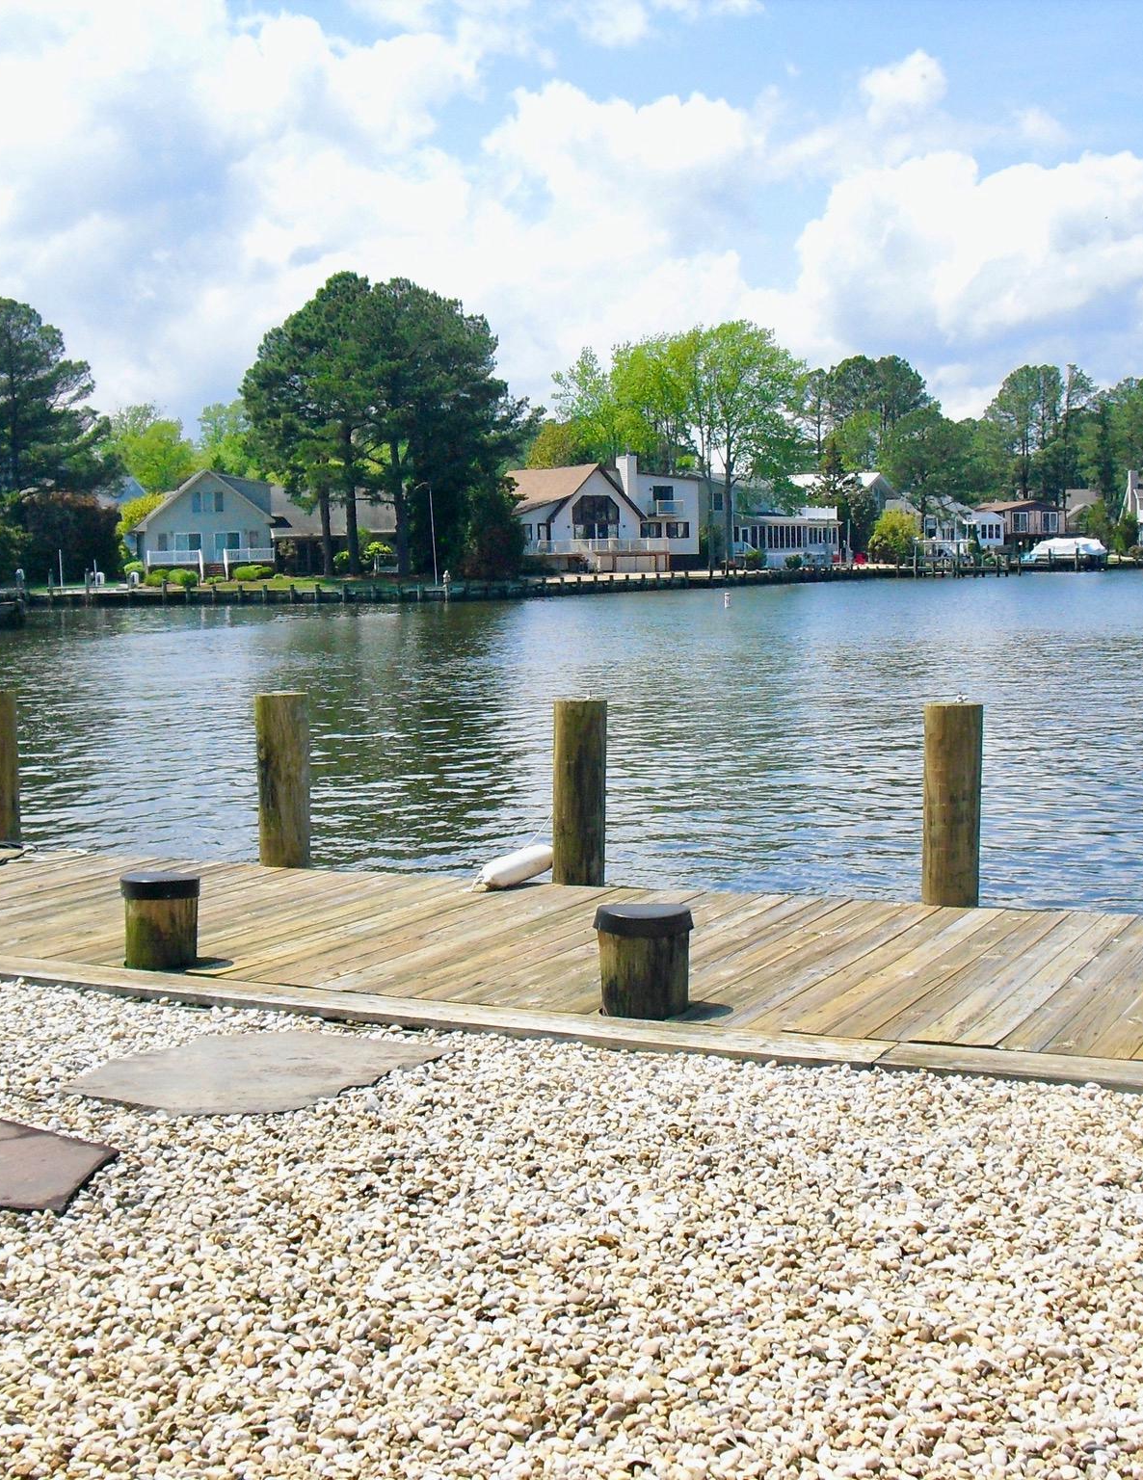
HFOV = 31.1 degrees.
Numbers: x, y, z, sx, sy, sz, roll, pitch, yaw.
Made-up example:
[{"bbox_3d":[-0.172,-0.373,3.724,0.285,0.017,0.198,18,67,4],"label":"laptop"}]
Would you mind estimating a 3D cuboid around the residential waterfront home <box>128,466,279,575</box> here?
[{"bbox_3d":[-25.656,-15.307,143.500,10.241,7.222,11.000,-1,5,0],"label":"residential waterfront home"}]

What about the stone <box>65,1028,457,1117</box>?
[{"bbox_3d":[-1.036,1.082,6.597,0.897,0.040,1.049,2,6,32],"label":"stone"}]

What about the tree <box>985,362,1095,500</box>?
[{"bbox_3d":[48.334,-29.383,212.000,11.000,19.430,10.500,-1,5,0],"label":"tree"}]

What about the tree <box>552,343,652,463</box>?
[{"bbox_3d":[2.875,-24.470,178.000,9.360,19.389,9.360,-1,5,0],"label":"tree"}]

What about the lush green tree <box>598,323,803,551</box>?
[{"bbox_3d":[10.412,-23.922,165.000,16.485,19.212,14.000,-1,5,0],"label":"lush green tree"}]

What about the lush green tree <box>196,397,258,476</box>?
[{"bbox_3d":[-29.020,-21.683,176.000,6.875,15.204,6.875,-1,5,0],"label":"lush green tree"}]

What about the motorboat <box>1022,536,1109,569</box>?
[{"bbox_3d":[47.095,-17.761,195.000,7.900,2.900,2.700,-1,5,0],"label":"motorboat"}]

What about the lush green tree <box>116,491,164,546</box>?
[{"bbox_3d":[-30.699,-15.184,147.000,3.865,5.300,3.865,-1,5,0],"label":"lush green tree"}]

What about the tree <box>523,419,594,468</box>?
[{"bbox_3d":[-1.098,-20.673,172.000,6.460,12.533,6.460,-1,5,0],"label":"tree"}]

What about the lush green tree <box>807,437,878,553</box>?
[{"bbox_3d":[22.350,-20.110,170.000,6.000,9.960,5.700,0,5,7],"label":"lush green tree"}]

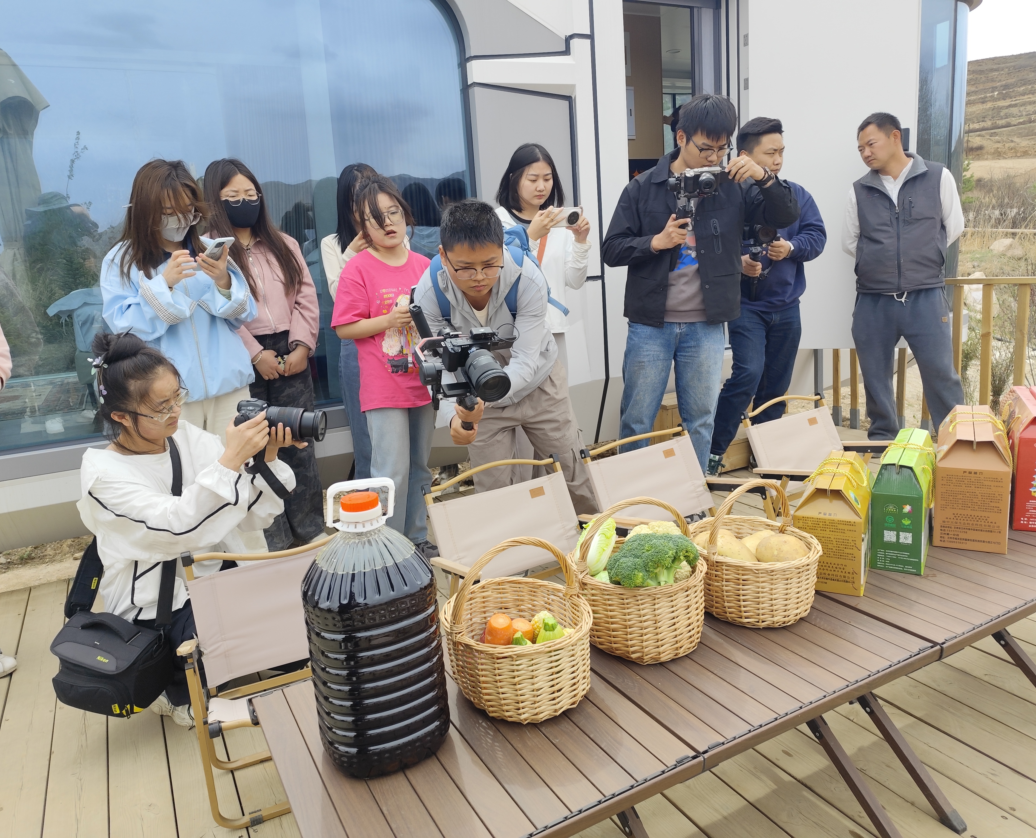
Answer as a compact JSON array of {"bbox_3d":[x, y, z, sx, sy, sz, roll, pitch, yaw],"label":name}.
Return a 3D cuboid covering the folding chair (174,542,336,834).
[{"bbox_3d":[-0.479,0.549,1.729,0.500,0.530,0.430,-10,12,-27],"label":"folding chair"}]

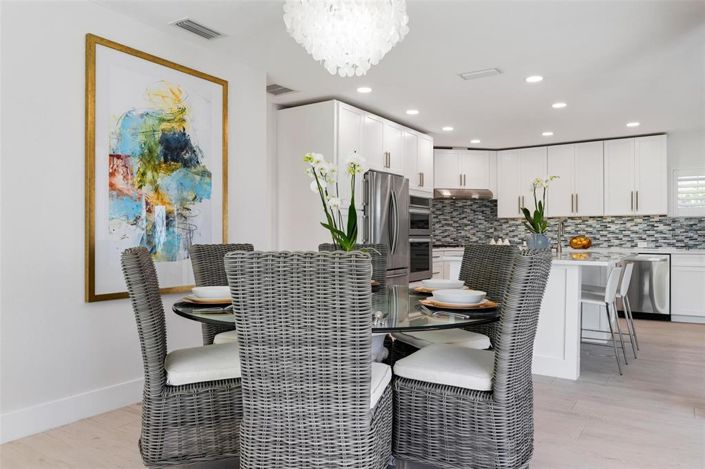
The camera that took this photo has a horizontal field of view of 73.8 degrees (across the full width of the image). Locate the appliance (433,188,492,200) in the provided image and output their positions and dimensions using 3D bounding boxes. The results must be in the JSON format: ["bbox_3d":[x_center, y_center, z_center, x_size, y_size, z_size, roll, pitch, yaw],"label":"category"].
[{"bbox_3d":[1.710,-0.640,7.420,0.914,0.150,0.480,0,0,-12],"label":"appliance"}]

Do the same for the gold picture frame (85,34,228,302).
[{"bbox_3d":[-1.308,-0.398,3.285,0.040,1.618,1.087,0,0,35],"label":"gold picture frame"}]

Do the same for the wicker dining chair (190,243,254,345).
[{"bbox_3d":[-0.605,0.584,2.935,0.670,1.030,0.520,0,0,32],"label":"wicker dining chair"}]

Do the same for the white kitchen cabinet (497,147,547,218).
[{"bbox_3d":[2.730,-0.800,7.450,0.762,1.070,0.330,0,0,34],"label":"white kitchen cabinet"}]

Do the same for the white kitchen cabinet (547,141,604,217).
[{"bbox_3d":[3.362,-0.780,7.031,0.761,1.070,0.330,0,0,35],"label":"white kitchen cabinet"}]

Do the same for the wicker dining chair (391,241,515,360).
[{"bbox_3d":[0.600,0.584,2.870,0.670,1.030,0.520,0,0,-27],"label":"wicker dining chair"}]

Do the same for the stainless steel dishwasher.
[{"bbox_3d":[4.003,0.695,6.423,0.600,0.870,0.600,0,0,35],"label":"stainless steel dishwasher"}]

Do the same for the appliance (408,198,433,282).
[{"bbox_3d":[0.675,0.052,6.360,0.570,1.110,0.757,0,0,34],"label":"appliance"}]

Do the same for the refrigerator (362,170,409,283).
[{"bbox_3d":[0.101,0.240,5.444,0.870,1.780,0.850,0,0,35],"label":"refrigerator"}]

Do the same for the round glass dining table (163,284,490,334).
[{"bbox_3d":[-0.040,0.750,2.700,1.780,0.760,1.780,0,0,0],"label":"round glass dining table"}]

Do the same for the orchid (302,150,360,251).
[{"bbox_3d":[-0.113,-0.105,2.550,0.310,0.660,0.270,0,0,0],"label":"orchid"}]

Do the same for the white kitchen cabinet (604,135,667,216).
[{"bbox_3d":[3.981,-0.780,6.603,0.743,1.070,0.330,0,0,35],"label":"white kitchen cabinet"}]

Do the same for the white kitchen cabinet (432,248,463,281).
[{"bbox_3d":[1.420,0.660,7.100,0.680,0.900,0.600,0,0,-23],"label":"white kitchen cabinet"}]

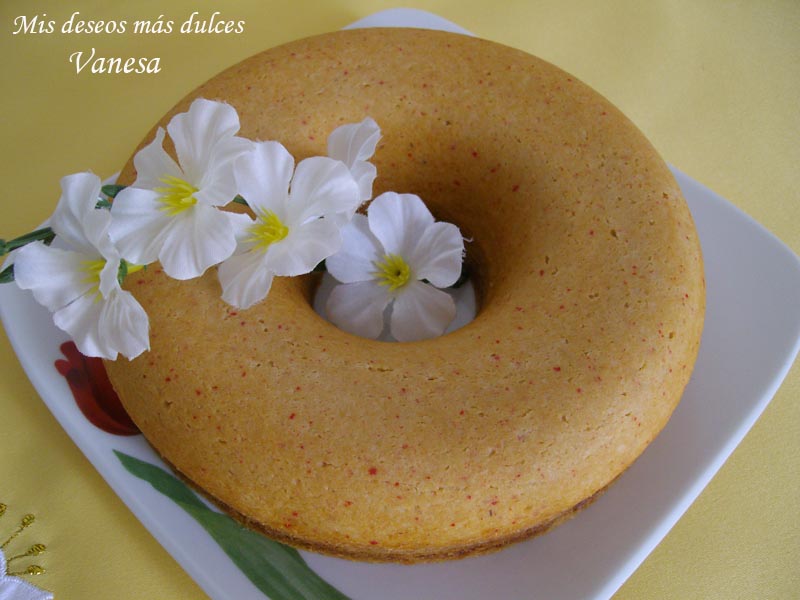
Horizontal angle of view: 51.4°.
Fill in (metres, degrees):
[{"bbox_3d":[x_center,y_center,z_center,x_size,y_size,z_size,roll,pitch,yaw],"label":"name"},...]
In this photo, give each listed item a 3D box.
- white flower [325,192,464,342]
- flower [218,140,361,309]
[{"bbox_3d":[0.000,-0.012,0.334,0.055,0.022,0.057,3,84,16],"label":"white flower"},{"bbox_3d":[-0.038,-0.026,0.302,0.056,0.022,0.058,8,91,24],"label":"flower"}]

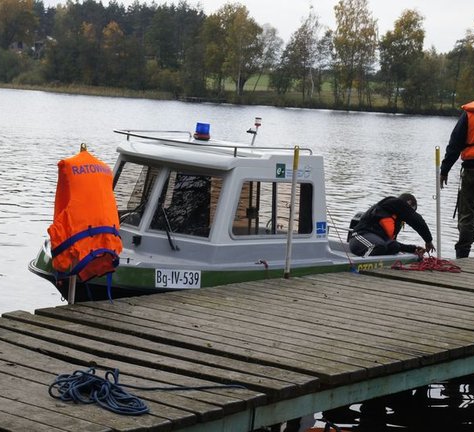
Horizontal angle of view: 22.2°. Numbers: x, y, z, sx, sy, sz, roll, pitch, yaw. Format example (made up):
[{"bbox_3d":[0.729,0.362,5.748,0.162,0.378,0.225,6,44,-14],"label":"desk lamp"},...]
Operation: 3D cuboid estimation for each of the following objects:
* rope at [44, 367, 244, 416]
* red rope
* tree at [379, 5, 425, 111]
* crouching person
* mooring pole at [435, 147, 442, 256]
[{"bbox_3d":[-0.491,0.858,6.135,0.960,0.130,0.620,4,6,10],"label":"rope"},{"bbox_3d":[1.800,0.436,11.399,0.660,0.120,0.600,3,6,-3],"label":"red rope"},{"bbox_3d":[24.501,-23.459,180.000,6.900,14.900,6.900,3,6,0],"label":"tree"},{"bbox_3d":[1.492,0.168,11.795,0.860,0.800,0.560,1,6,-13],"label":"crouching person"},{"bbox_3d":[2.012,-0.121,12.041,0.050,1.110,0.050,-2,6,0],"label":"mooring pole"}]

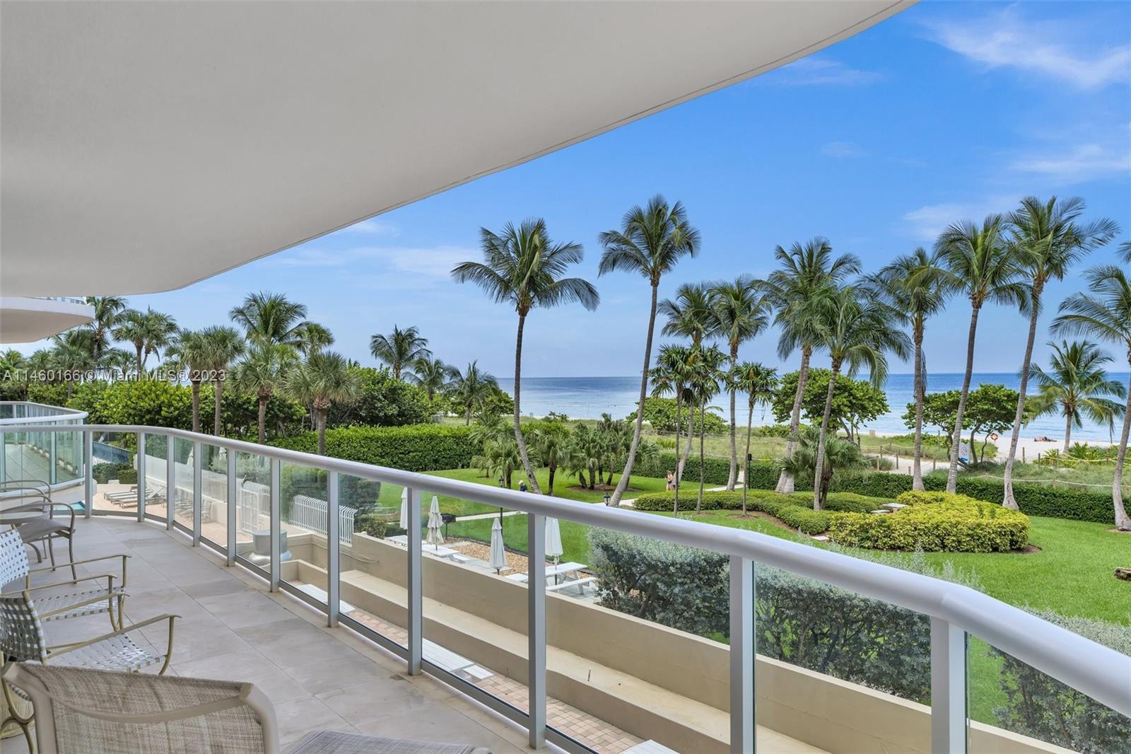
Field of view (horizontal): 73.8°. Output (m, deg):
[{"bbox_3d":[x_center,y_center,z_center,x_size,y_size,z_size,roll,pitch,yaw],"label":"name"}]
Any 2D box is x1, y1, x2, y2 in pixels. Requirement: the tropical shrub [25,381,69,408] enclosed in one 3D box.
[{"bbox_3d":[-42.590,2.000,62.000,3.560,3.130,3.300,0,0,0],"label":"tropical shrub"}]

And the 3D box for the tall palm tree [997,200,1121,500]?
[{"bbox_3d":[25.312,-1.086,38.601,6.060,16.290,5.760,-1,0,0],"label":"tall palm tree"}]

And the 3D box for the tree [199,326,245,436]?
[{"bbox_3d":[-25.563,1.837,56.000,3.410,11.290,3.240,-1,0,0],"label":"tree"}]

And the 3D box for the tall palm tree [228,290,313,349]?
[{"bbox_3d":[-25.022,-0.075,64.000,6.400,14.406,6.400,0,0,-21],"label":"tall palm tree"}]

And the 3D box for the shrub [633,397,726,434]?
[{"bbox_3d":[11.800,3.980,78.000,9.600,3.930,7.000,0,0,0],"label":"shrub"}]

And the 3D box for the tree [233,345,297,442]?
[{"bbox_3d":[-17.288,2.448,43.500,3.400,8.771,3.400,0,0,-22],"label":"tree"}]

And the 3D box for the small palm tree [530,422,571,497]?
[{"bbox_3d":[-0.880,4.640,43.000,2.220,4.230,2.300,0,0,0],"label":"small palm tree"}]

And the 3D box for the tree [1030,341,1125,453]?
[{"bbox_3d":[45.478,1.767,67.000,8.000,9.975,7.600,0,0,34],"label":"tree"}]

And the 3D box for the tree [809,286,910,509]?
[{"bbox_3d":[14.880,1.274,38.128,5.050,11.750,4.800,-1,0,0],"label":"tree"}]

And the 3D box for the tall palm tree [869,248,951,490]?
[{"bbox_3d":[18.540,-0.170,40.500,4.370,13.530,4.400,0,0,0],"label":"tall palm tree"}]

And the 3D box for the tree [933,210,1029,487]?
[{"bbox_3d":[22.342,-0.807,40.517,4.940,15.760,4.690,-1,0,0],"label":"tree"}]

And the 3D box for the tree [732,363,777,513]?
[{"bbox_3d":[9.180,2.950,36.500,2.230,7.360,2.300,0,0,0],"label":"tree"}]

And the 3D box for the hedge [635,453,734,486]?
[{"bbox_3d":[8.100,6.250,50.700,7.900,1.450,1.300,0,0,41],"label":"hedge"}]

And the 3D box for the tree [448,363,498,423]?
[{"bbox_3d":[-10.726,2.532,88.000,5.880,8.780,5.580,-1,0,0],"label":"tree"}]

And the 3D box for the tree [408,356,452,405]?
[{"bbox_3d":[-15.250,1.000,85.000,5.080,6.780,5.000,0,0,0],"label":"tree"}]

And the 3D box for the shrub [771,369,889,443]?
[{"bbox_3d":[24.578,2.913,70.000,10.800,7.304,9.000,0,0,0],"label":"shrub"}]

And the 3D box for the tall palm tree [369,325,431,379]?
[{"bbox_3d":[-15.780,0.999,72.000,5.990,11.960,5.690,-1,0,0],"label":"tall palm tree"}]

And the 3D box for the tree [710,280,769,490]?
[{"bbox_3d":[10.120,0.380,43.700,3.590,12.450,3.700,0,0,0],"label":"tree"}]

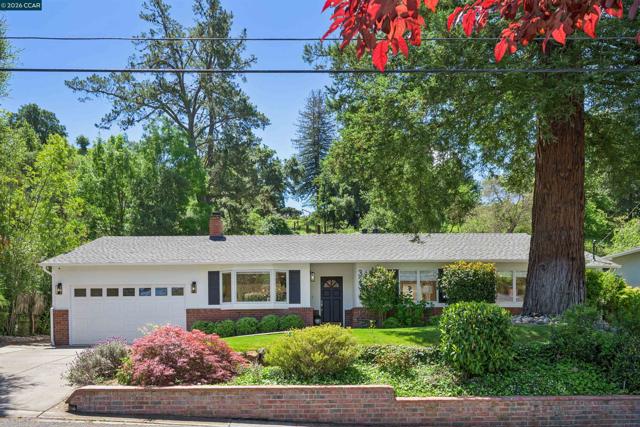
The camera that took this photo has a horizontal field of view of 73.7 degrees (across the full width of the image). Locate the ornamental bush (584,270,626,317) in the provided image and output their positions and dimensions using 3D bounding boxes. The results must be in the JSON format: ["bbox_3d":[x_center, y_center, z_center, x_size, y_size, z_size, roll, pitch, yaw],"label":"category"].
[{"bbox_3d":[9.635,2.767,14.400,1.500,1.650,1.450,0,0,0],"label":"ornamental bush"}]

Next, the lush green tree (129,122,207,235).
[{"bbox_3d":[-11.079,-1.962,31.000,5.600,10.000,5.200,0,0,0],"label":"lush green tree"}]

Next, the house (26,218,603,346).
[{"bbox_3d":[0.115,2.447,19.700,20.700,4.900,9.300,0,0,0],"label":"house"}]

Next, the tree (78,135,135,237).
[{"bbox_3d":[-15.511,-1.090,31.000,4.200,9.200,4.000,0,0,0],"label":"tree"}]

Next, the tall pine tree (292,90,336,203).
[{"bbox_3d":[-0.773,-8.718,60.000,6.300,17.000,6.300,0,0,0],"label":"tall pine tree"}]

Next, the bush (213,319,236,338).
[{"bbox_3d":[-3.447,4.150,15.400,0.840,0.700,0.820,0,0,0],"label":"bush"}]

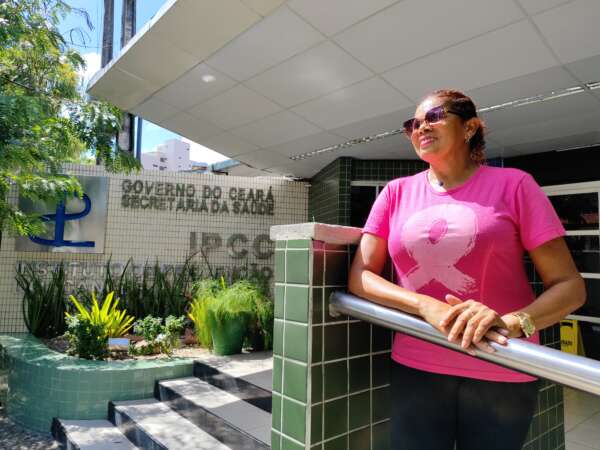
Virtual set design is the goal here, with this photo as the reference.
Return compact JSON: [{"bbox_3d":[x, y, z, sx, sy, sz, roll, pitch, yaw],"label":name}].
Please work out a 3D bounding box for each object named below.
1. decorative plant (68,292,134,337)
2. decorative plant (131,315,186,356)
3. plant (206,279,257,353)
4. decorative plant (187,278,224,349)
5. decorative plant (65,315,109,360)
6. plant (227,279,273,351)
[{"bbox_3d":[-2.542,1.140,5.300,0.850,0.630,0.750,3,-5,-26],"label":"decorative plant"},{"bbox_3d":[-1.674,1.307,4.920,0.640,0.430,0.500,3,-5,-19],"label":"decorative plant"},{"bbox_3d":[-0.792,1.085,4.880,0.600,0.820,0.580,2,-5,-9],"label":"plant"},{"bbox_3d":[-1.170,1.096,5.150,0.480,0.820,0.480,2,-5,-13],"label":"decorative plant"},{"bbox_3d":[-2.412,1.271,4.700,0.480,0.460,0.460,3,-5,-27],"label":"decorative plant"},{"bbox_3d":[-0.581,1.131,5.200,0.600,0.840,0.580,2,-4,-6],"label":"plant"}]

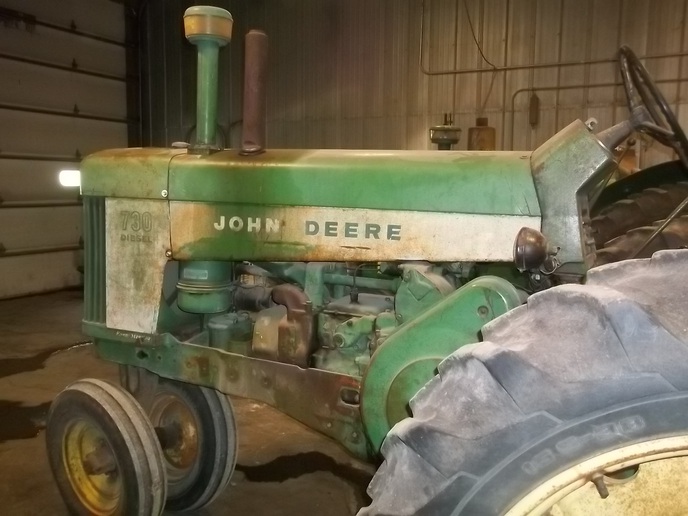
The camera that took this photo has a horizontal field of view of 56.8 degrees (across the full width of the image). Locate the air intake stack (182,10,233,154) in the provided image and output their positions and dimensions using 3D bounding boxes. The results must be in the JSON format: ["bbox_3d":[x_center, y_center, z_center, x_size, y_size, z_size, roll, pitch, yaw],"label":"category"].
[{"bbox_3d":[-0.522,-0.673,2.431,0.196,0.532,0.196,6,8,31],"label":"air intake stack"}]

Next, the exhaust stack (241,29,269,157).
[{"bbox_3d":[-0.323,-0.599,2.315,0.097,0.432,0.097,6,8,31],"label":"exhaust stack"}]

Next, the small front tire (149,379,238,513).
[{"bbox_3d":[-0.803,0.853,3.088,0.719,0.719,0.180,6,2,37],"label":"small front tire"}]

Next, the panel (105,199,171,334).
[{"bbox_3d":[-0.798,0.038,2.485,0.375,0.534,0.040,6,8,31],"label":"panel"}]

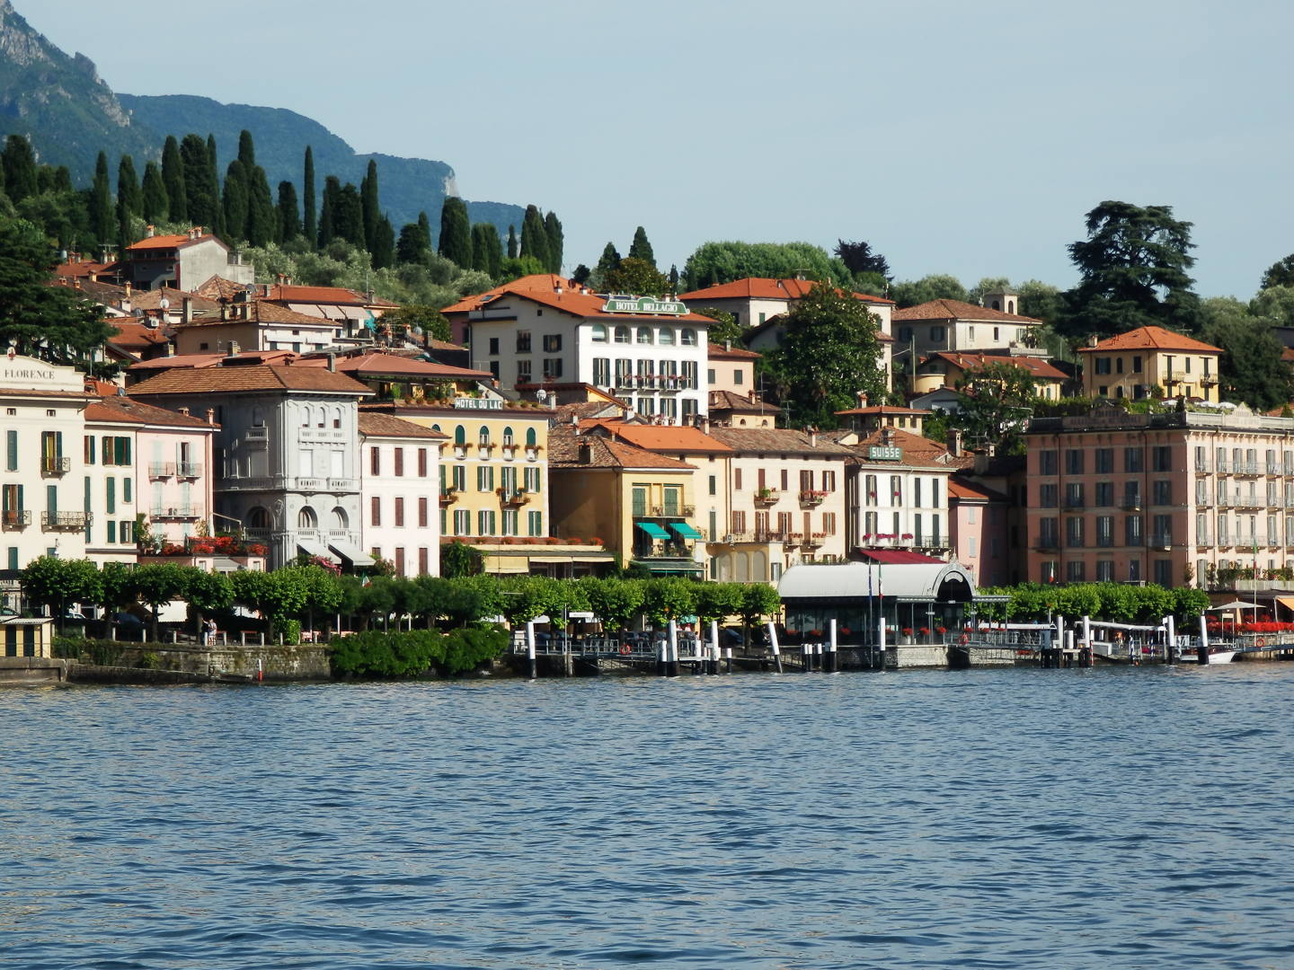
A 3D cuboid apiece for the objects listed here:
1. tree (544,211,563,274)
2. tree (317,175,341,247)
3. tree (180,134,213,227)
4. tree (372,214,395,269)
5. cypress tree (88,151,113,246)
[{"bbox_3d":[-10.186,-25.782,690.000,2.264,8.392,2.264,0,-1,0],"label":"tree"},{"bbox_3d":[-32.513,-27.662,645.000,2.374,7.948,2.374,-1,-1,0],"label":"tree"},{"bbox_3d":[-46.034,-29.984,645.000,3.406,11.766,3.406,-1,-1,0],"label":"tree"},{"bbox_3d":[-32.515,-29.769,780.000,3.120,7.239,3.120,-1,-1,0],"label":"tree"},{"bbox_3d":[-55.736,-29.003,645.000,2.580,10.218,2.580,-1,-1,0],"label":"cypress tree"}]

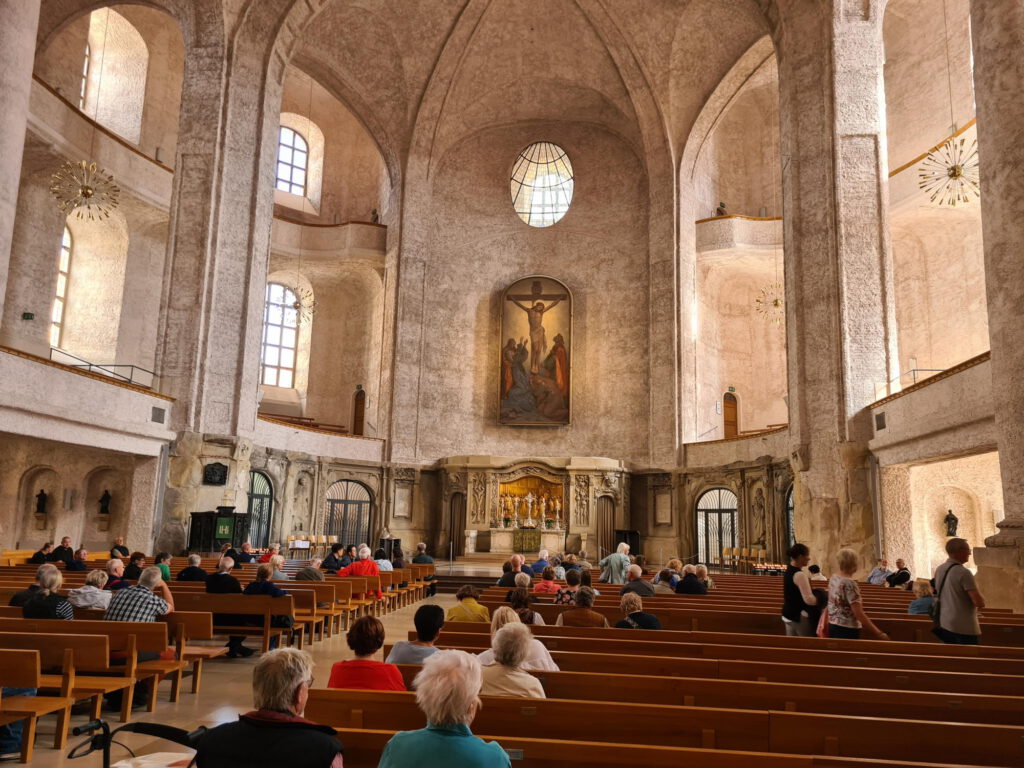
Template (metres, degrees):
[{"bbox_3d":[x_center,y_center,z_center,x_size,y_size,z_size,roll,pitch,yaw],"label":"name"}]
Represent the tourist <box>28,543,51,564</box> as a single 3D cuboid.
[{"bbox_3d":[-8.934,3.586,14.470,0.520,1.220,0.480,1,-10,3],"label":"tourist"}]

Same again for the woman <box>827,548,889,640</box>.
[{"bbox_3d":[3.505,2.502,7.848,0.420,1.620,0.500,11,-14,-42],"label":"woman"}]

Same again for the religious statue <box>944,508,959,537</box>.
[{"bbox_3d":[11.738,3.710,20.540,0.350,0.735,0.270,0,-10,6],"label":"religious statue"}]

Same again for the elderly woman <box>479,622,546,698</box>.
[{"bbox_3d":[0.001,1.952,4.404,0.460,1.170,0.720,1,-10,5],"label":"elderly woman"}]

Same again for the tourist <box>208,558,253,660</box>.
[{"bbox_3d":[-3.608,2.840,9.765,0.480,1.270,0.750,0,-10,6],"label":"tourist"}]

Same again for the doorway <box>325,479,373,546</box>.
[{"bbox_3d":[-6.703,5.482,31.304,1.944,3.075,0.400,7,-12,-27],"label":"doorway"}]

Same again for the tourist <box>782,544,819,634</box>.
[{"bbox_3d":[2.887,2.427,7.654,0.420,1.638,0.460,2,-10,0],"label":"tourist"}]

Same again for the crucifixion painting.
[{"bbox_3d":[1.056,-1.601,35.316,3.299,7.058,0.200,1,-10,5],"label":"crucifixion painting"}]

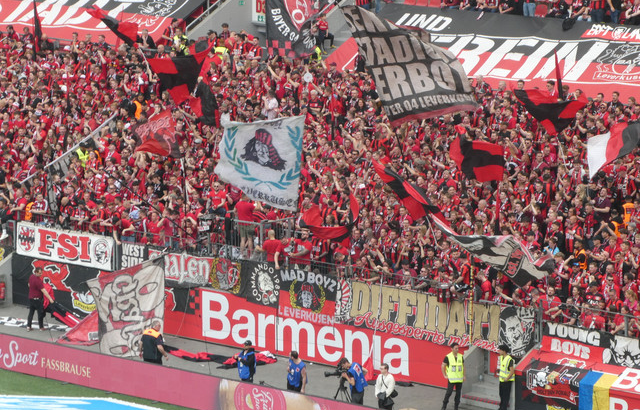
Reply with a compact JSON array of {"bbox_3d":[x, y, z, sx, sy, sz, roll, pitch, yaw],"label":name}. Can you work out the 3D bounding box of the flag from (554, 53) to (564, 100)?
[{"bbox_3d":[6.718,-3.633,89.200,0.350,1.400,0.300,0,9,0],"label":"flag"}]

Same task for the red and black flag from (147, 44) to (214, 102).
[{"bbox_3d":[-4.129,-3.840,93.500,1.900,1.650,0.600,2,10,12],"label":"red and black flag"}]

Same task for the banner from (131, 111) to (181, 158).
[{"bbox_3d":[-4.771,-2.087,92.800,1.500,1.350,0.400,2,10,11],"label":"banner"}]

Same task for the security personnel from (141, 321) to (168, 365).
[{"bbox_3d":[-4.443,3.989,85.222,0.620,1.790,0.450,6,11,33],"label":"security personnel"}]

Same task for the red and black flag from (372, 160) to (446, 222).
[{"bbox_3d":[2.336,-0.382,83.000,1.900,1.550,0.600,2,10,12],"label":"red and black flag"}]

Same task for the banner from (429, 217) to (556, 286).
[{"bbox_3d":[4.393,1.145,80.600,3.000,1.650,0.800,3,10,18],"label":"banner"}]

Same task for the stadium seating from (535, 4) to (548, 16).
[{"bbox_3d":[6.951,-6.120,99.800,0.440,0.430,0.400,8,13,41],"label":"stadium seating"}]

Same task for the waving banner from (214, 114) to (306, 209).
[{"bbox_3d":[-1.661,-1.167,87.300,2.500,2.600,0.500,2,10,11],"label":"waving banner"}]

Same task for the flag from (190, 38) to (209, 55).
[{"bbox_3d":[-3.698,-4.865,97.600,0.700,0.600,0.300,2,10,11],"label":"flag"}]

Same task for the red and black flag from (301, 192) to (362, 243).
[{"bbox_3d":[0.286,0.368,86.700,1.650,1.400,0.600,2,10,11],"label":"red and black flag"}]

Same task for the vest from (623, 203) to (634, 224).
[{"bbox_3d":[8.376,0.217,86.200,0.500,0.680,0.320,6,11,33],"label":"vest"}]

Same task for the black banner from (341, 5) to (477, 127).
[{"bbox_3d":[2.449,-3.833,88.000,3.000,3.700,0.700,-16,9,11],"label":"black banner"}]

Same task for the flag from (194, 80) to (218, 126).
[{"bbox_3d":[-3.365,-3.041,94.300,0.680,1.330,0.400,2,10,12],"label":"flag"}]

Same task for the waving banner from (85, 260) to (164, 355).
[{"bbox_3d":[-5.448,2.850,89.300,2.300,2.800,0.500,4,10,24],"label":"waving banner"}]

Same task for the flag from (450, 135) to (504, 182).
[{"bbox_3d":[4.269,-1.260,86.200,1.550,1.300,0.500,3,10,20],"label":"flag"}]

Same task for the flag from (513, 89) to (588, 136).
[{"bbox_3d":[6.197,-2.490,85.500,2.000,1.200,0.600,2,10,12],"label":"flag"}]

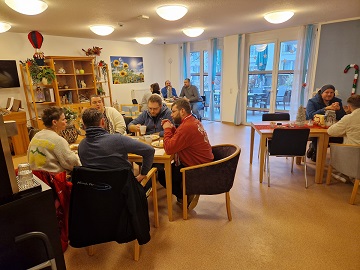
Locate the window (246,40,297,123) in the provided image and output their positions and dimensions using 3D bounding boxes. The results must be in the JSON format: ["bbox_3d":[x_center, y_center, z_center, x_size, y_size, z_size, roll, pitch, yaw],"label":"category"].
[{"bbox_3d":[2.376,-1.249,6.163,1.430,2.200,0.100,12,20,41],"label":"window"}]

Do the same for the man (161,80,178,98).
[{"bbox_3d":[-0.359,-1.072,7.724,0.560,1.340,0.780,-2,14,-3],"label":"man"}]

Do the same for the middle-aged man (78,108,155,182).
[{"bbox_3d":[-0.563,0.367,2.334,0.630,1.280,0.720,0,15,8],"label":"middle-aged man"}]

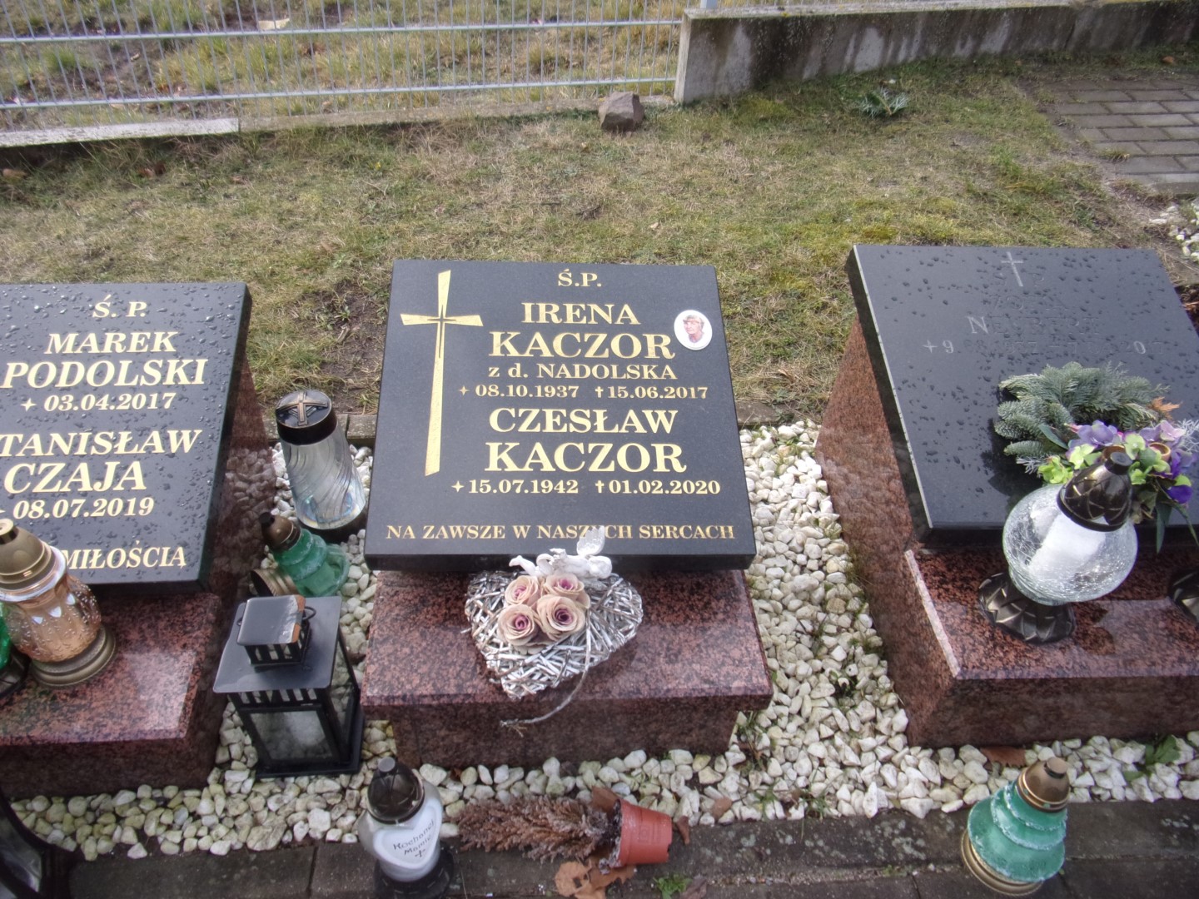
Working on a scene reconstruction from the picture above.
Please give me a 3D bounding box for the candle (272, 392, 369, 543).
[{"bbox_3d":[-0.569,0.026,1.673,0.158,0.285,0.158,5,43,0],"label":"candle"}]

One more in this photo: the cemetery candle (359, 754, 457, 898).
[{"bbox_3d":[-0.282,0.522,1.187,0.125,0.300,0.125,-22,49,-26],"label":"cemetery candle"}]

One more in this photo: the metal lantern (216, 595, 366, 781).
[{"bbox_3d":[-0.462,0.352,1.264,0.153,0.305,0.153,-2,45,-6],"label":"metal lantern"}]

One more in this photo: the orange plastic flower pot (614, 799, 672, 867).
[{"bbox_3d":[0.067,0.579,1.251,0.083,0.102,0.102,14,44,-6],"label":"orange plastic flower pot"}]

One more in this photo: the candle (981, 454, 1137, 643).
[{"bbox_3d":[0.721,0.134,1.274,0.190,0.340,0.190,5,43,0],"label":"candle"}]

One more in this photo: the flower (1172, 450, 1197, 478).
[{"bbox_3d":[0.942,0.024,1.340,0.042,0.038,0.032,-3,43,-8],"label":"flower"}]

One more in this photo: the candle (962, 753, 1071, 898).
[{"bbox_3d":[0.661,0.548,1.267,0.155,0.275,0.155,-1,43,5],"label":"candle"}]

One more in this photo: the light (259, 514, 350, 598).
[{"bbox_3d":[-0.586,0.187,1.579,0.145,0.240,0.145,-3,58,7],"label":"light"}]

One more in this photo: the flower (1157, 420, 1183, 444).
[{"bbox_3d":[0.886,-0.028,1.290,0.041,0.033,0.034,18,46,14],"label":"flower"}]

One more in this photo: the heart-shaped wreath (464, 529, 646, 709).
[{"bbox_3d":[-0.061,0.247,1.247,0.260,0.125,0.240,11,55,8],"label":"heart-shaped wreath"}]

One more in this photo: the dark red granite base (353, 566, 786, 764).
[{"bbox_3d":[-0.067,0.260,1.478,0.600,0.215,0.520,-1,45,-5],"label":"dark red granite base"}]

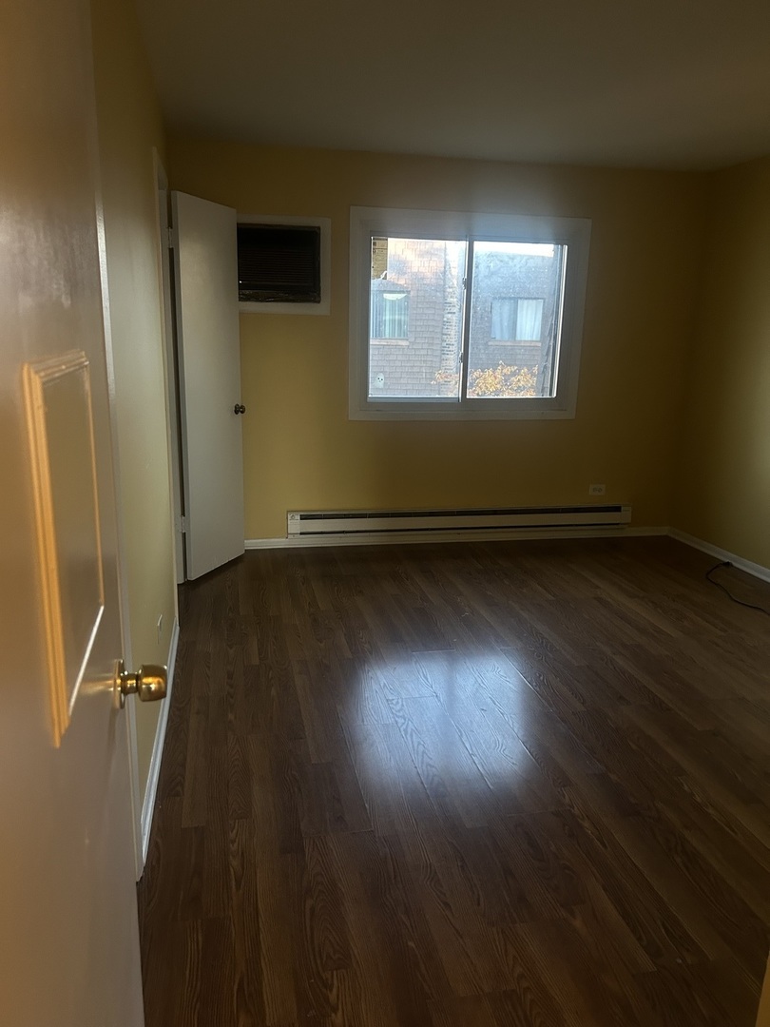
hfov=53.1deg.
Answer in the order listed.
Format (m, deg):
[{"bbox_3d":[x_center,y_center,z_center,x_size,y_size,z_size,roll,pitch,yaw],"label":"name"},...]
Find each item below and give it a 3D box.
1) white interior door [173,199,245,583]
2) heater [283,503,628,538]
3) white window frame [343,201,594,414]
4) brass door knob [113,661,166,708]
[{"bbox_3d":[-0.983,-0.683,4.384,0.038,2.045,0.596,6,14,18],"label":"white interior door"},{"bbox_3d":[0.554,0.046,5.244,2.425,0.165,0.064,-2,14,-12],"label":"heater"},{"bbox_3d":[0.547,-1.254,4.985,1.572,1.292,0.080,-2,14,-12],"label":"white window frame"},{"bbox_3d":[-0.331,0.232,1.058,0.065,0.065,0.065,-2,14,-14],"label":"brass door knob"}]

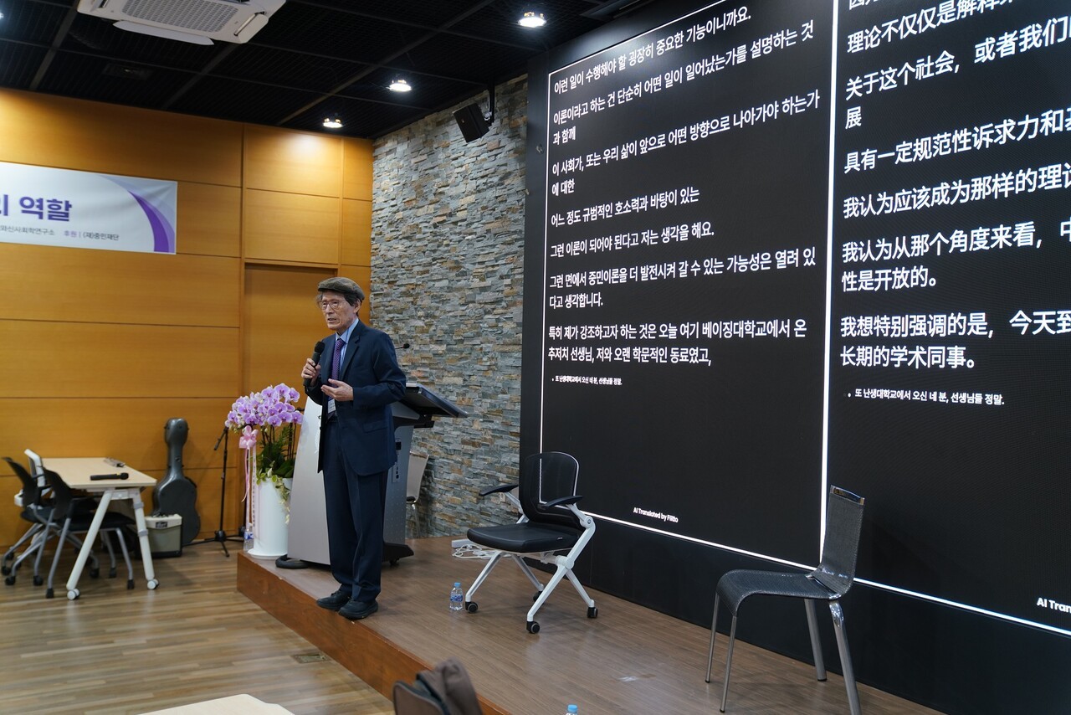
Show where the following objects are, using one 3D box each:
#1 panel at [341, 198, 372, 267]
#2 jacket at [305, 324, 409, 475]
[{"bbox_3d":[-1.607,-1.122,9.392,0.290,0.595,0.030,1,0,-32],"label":"panel"},{"bbox_3d":[-0.945,0.212,5.460,0.510,0.810,0.360,1,0,41],"label":"jacket"}]

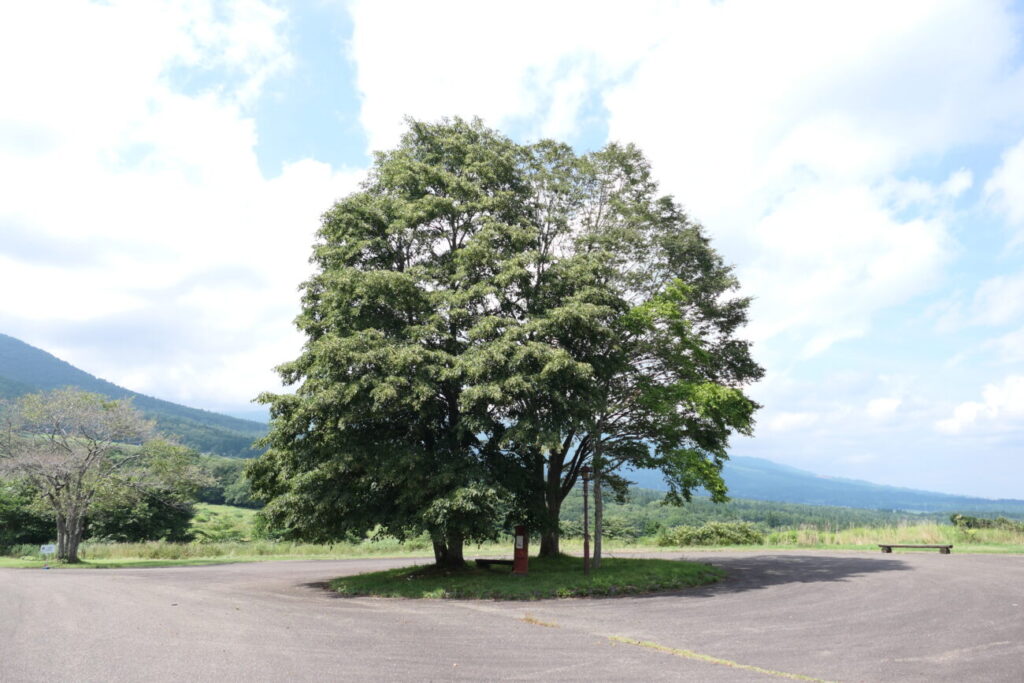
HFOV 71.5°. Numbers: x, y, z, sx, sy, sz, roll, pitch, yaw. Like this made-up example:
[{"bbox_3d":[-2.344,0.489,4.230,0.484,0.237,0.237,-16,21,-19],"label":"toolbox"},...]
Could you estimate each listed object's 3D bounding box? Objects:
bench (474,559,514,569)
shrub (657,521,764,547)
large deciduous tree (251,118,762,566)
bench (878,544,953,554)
[{"bbox_3d":[-0.284,5.041,16.243,1.120,0.270,0.360,-1,-13,8],"label":"bench"},{"bbox_3d":[8.903,8.569,31.970,4.400,1.120,2.800,1,-13,0],"label":"shrub"},{"bbox_3d":[0.132,-0.149,17.994,12.472,11.238,10.500,1,-13,0],"label":"large deciduous tree"},{"bbox_3d":[15.027,7.784,26.621,2.550,0.350,0.420,0,-13,4],"label":"bench"}]

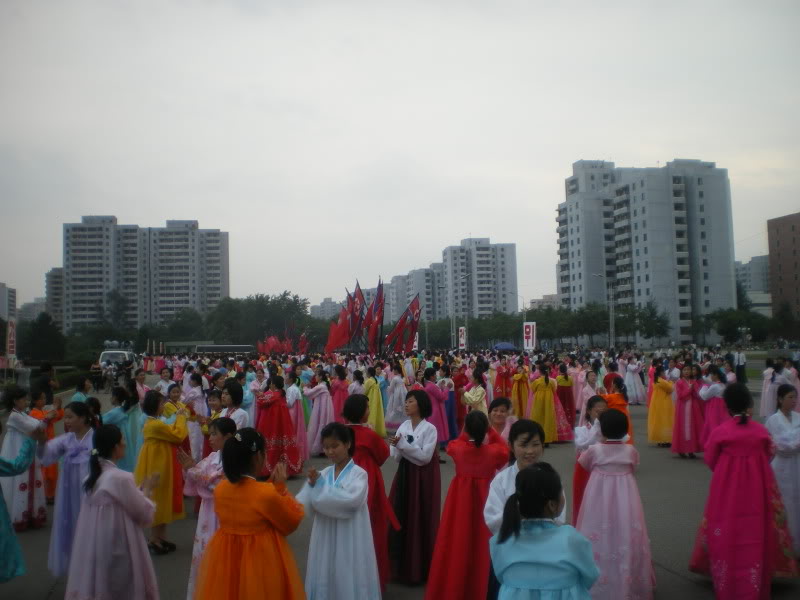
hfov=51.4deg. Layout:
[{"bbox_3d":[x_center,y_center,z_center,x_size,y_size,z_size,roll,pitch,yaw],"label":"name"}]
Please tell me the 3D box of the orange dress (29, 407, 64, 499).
[{"bbox_3d":[-4.759,2.047,11.200,0.480,1.220,0.400,-2,-3,17],"label":"orange dress"}]

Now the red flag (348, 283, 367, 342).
[{"bbox_3d":[-2.145,0.631,42.000,0.950,3.000,0.500,-1,-3,-6],"label":"red flag"}]

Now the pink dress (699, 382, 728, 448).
[{"bbox_3d":[5.764,2.110,15.200,0.620,1.260,0.620,-3,-4,18],"label":"pink dress"}]

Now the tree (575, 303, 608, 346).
[{"bbox_3d":[27.850,4.273,121.000,5.000,8.000,5.000,-1,-3,0],"label":"tree"}]

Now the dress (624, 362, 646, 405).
[{"bbox_3d":[7.739,2.750,27.400,0.660,1.320,0.580,-1,-3,-6],"label":"dress"}]

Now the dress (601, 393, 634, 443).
[{"bbox_3d":[3.335,1.999,12.700,0.550,1.170,0.520,-5,-5,45],"label":"dress"}]

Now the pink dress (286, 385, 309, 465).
[{"bbox_3d":[-1.846,2.182,14.700,0.550,1.360,0.580,-2,-3,3],"label":"pink dress"}]

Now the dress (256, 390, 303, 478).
[{"bbox_3d":[-1.928,2.118,13.200,0.720,1.380,0.650,-3,-4,17],"label":"dress"}]

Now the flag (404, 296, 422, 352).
[{"bbox_3d":[0.730,1.306,45.000,1.100,3.050,0.700,0,-3,-18],"label":"flag"}]

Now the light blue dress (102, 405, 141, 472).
[{"bbox_3d":[-3.133,1.898,9.600,0.600,1.320,0.560,-2,-3,12],"label":"light blue dress"}]

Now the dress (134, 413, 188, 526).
[{"bbox_3d":[-2.379,1.688,8.300,0.540,1.100,0.460,0,-4,-22],"label":"dress"}]

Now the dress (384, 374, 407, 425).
[{"bbox_3d":[-0.081,2.375,19.200,0.620,1.310,0.580,-3,-4,34],"label":"dress"}]

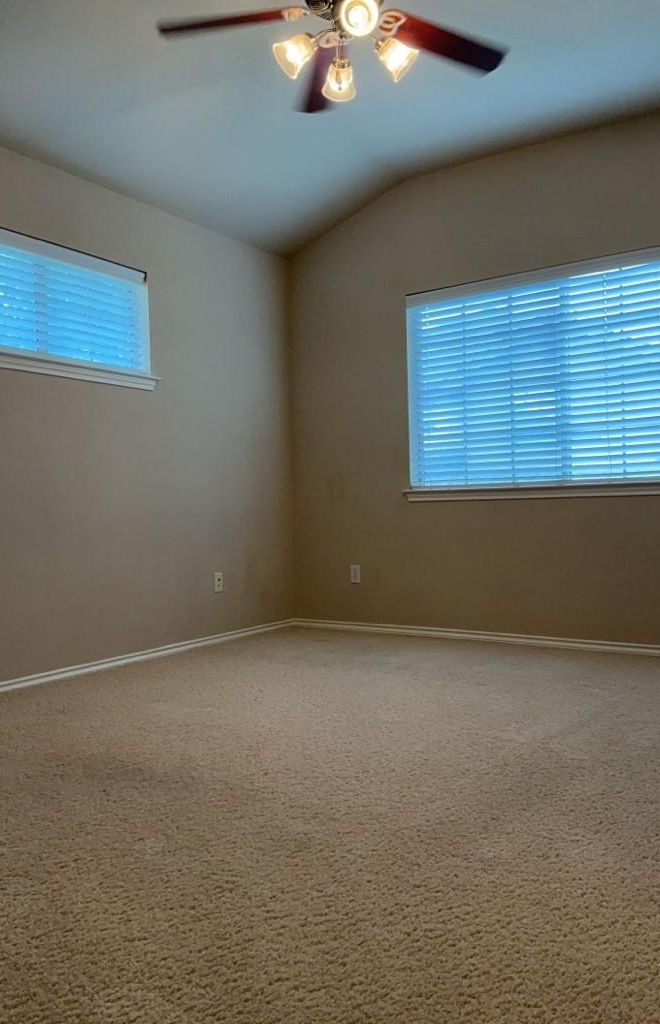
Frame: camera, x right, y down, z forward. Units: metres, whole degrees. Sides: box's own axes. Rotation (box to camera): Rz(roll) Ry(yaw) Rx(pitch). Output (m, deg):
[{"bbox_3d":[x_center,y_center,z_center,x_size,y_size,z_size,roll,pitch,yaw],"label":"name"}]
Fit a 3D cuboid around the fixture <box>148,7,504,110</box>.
[{"bbox_3d":[0.066,-1.721,2.708,1.280,0.460,1.260,-1,1,0],"label":"fixture"}]

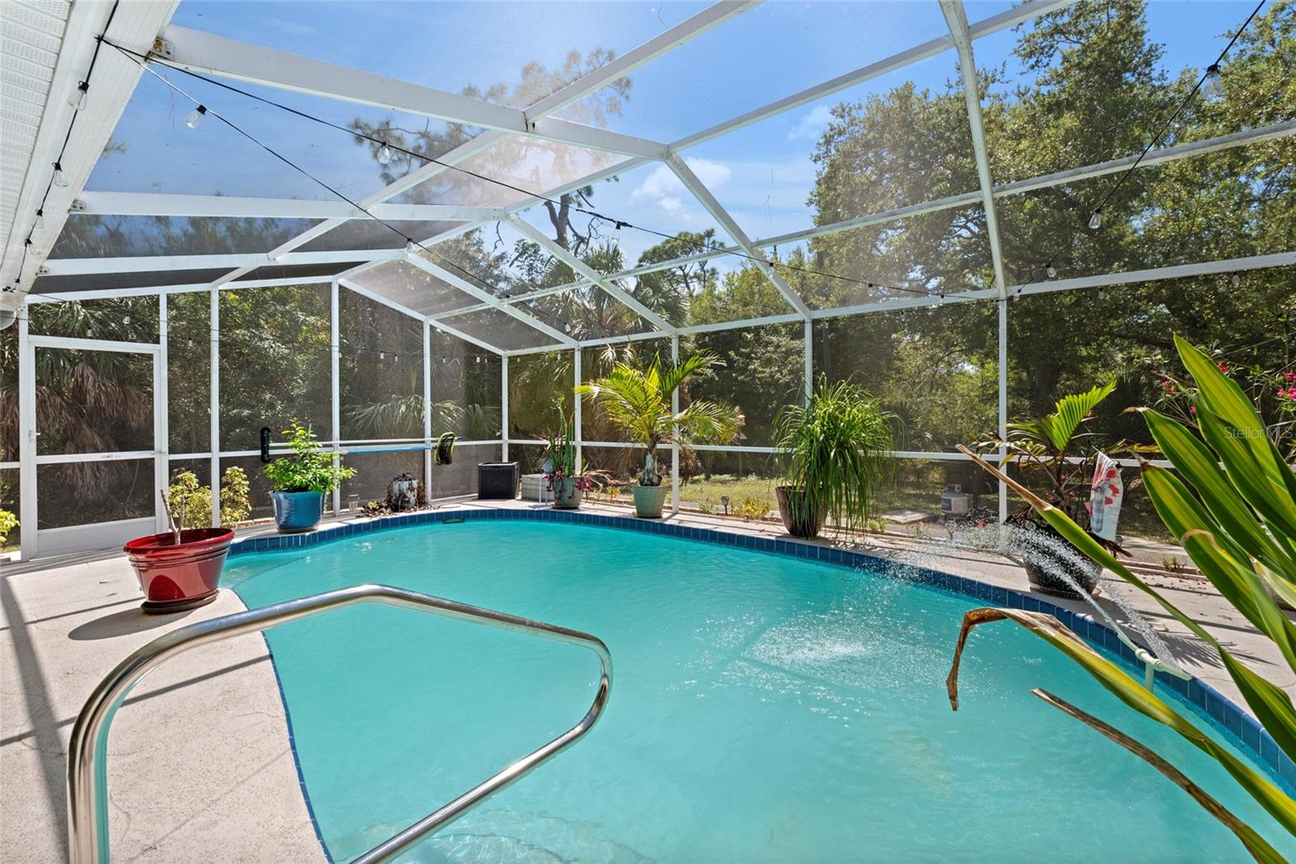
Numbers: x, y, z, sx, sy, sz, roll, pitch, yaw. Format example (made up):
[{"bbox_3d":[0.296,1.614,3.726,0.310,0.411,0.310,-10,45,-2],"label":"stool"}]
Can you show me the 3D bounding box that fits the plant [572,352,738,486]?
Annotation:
[{"bbox_3d":[0.130,-0.164,6.648,2.100,1.750,1.750,0,1,0],"label":"plant"}]

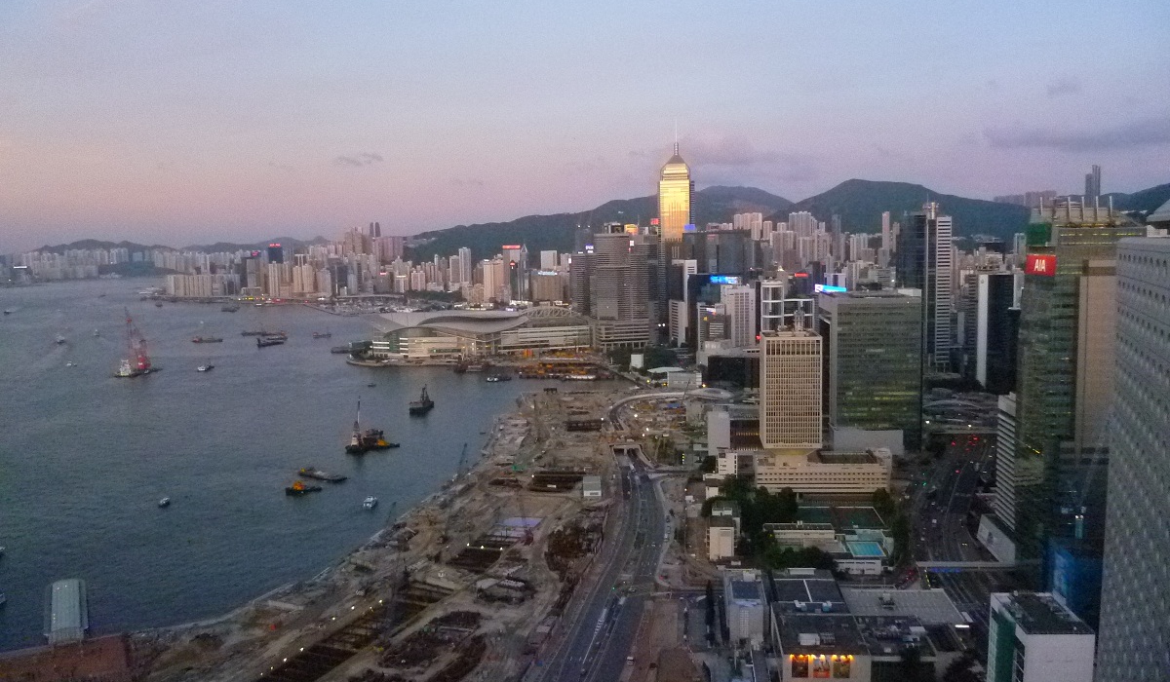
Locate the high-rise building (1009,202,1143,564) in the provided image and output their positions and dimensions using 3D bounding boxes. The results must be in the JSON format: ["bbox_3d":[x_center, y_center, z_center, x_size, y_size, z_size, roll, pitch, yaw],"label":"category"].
[{"bbox_3d":[272.630,21.830,525.820,45.300,193.200,46.000,-1,6,6],"label":"high-rise building"}]

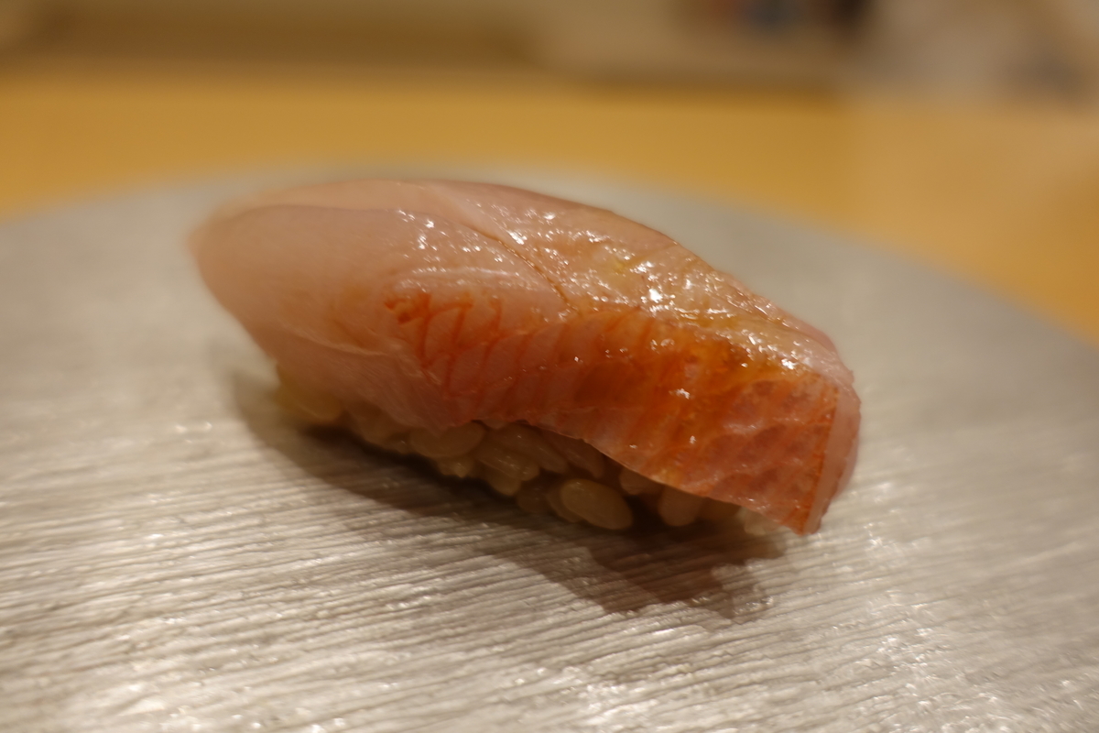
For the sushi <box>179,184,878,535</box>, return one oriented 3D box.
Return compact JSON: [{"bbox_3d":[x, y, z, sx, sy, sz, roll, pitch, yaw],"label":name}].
[{"bbox_3d":[-0.001,-0.003,0.093,0.073,0.027,0.029,16,36,18],"label":"sushi"}]

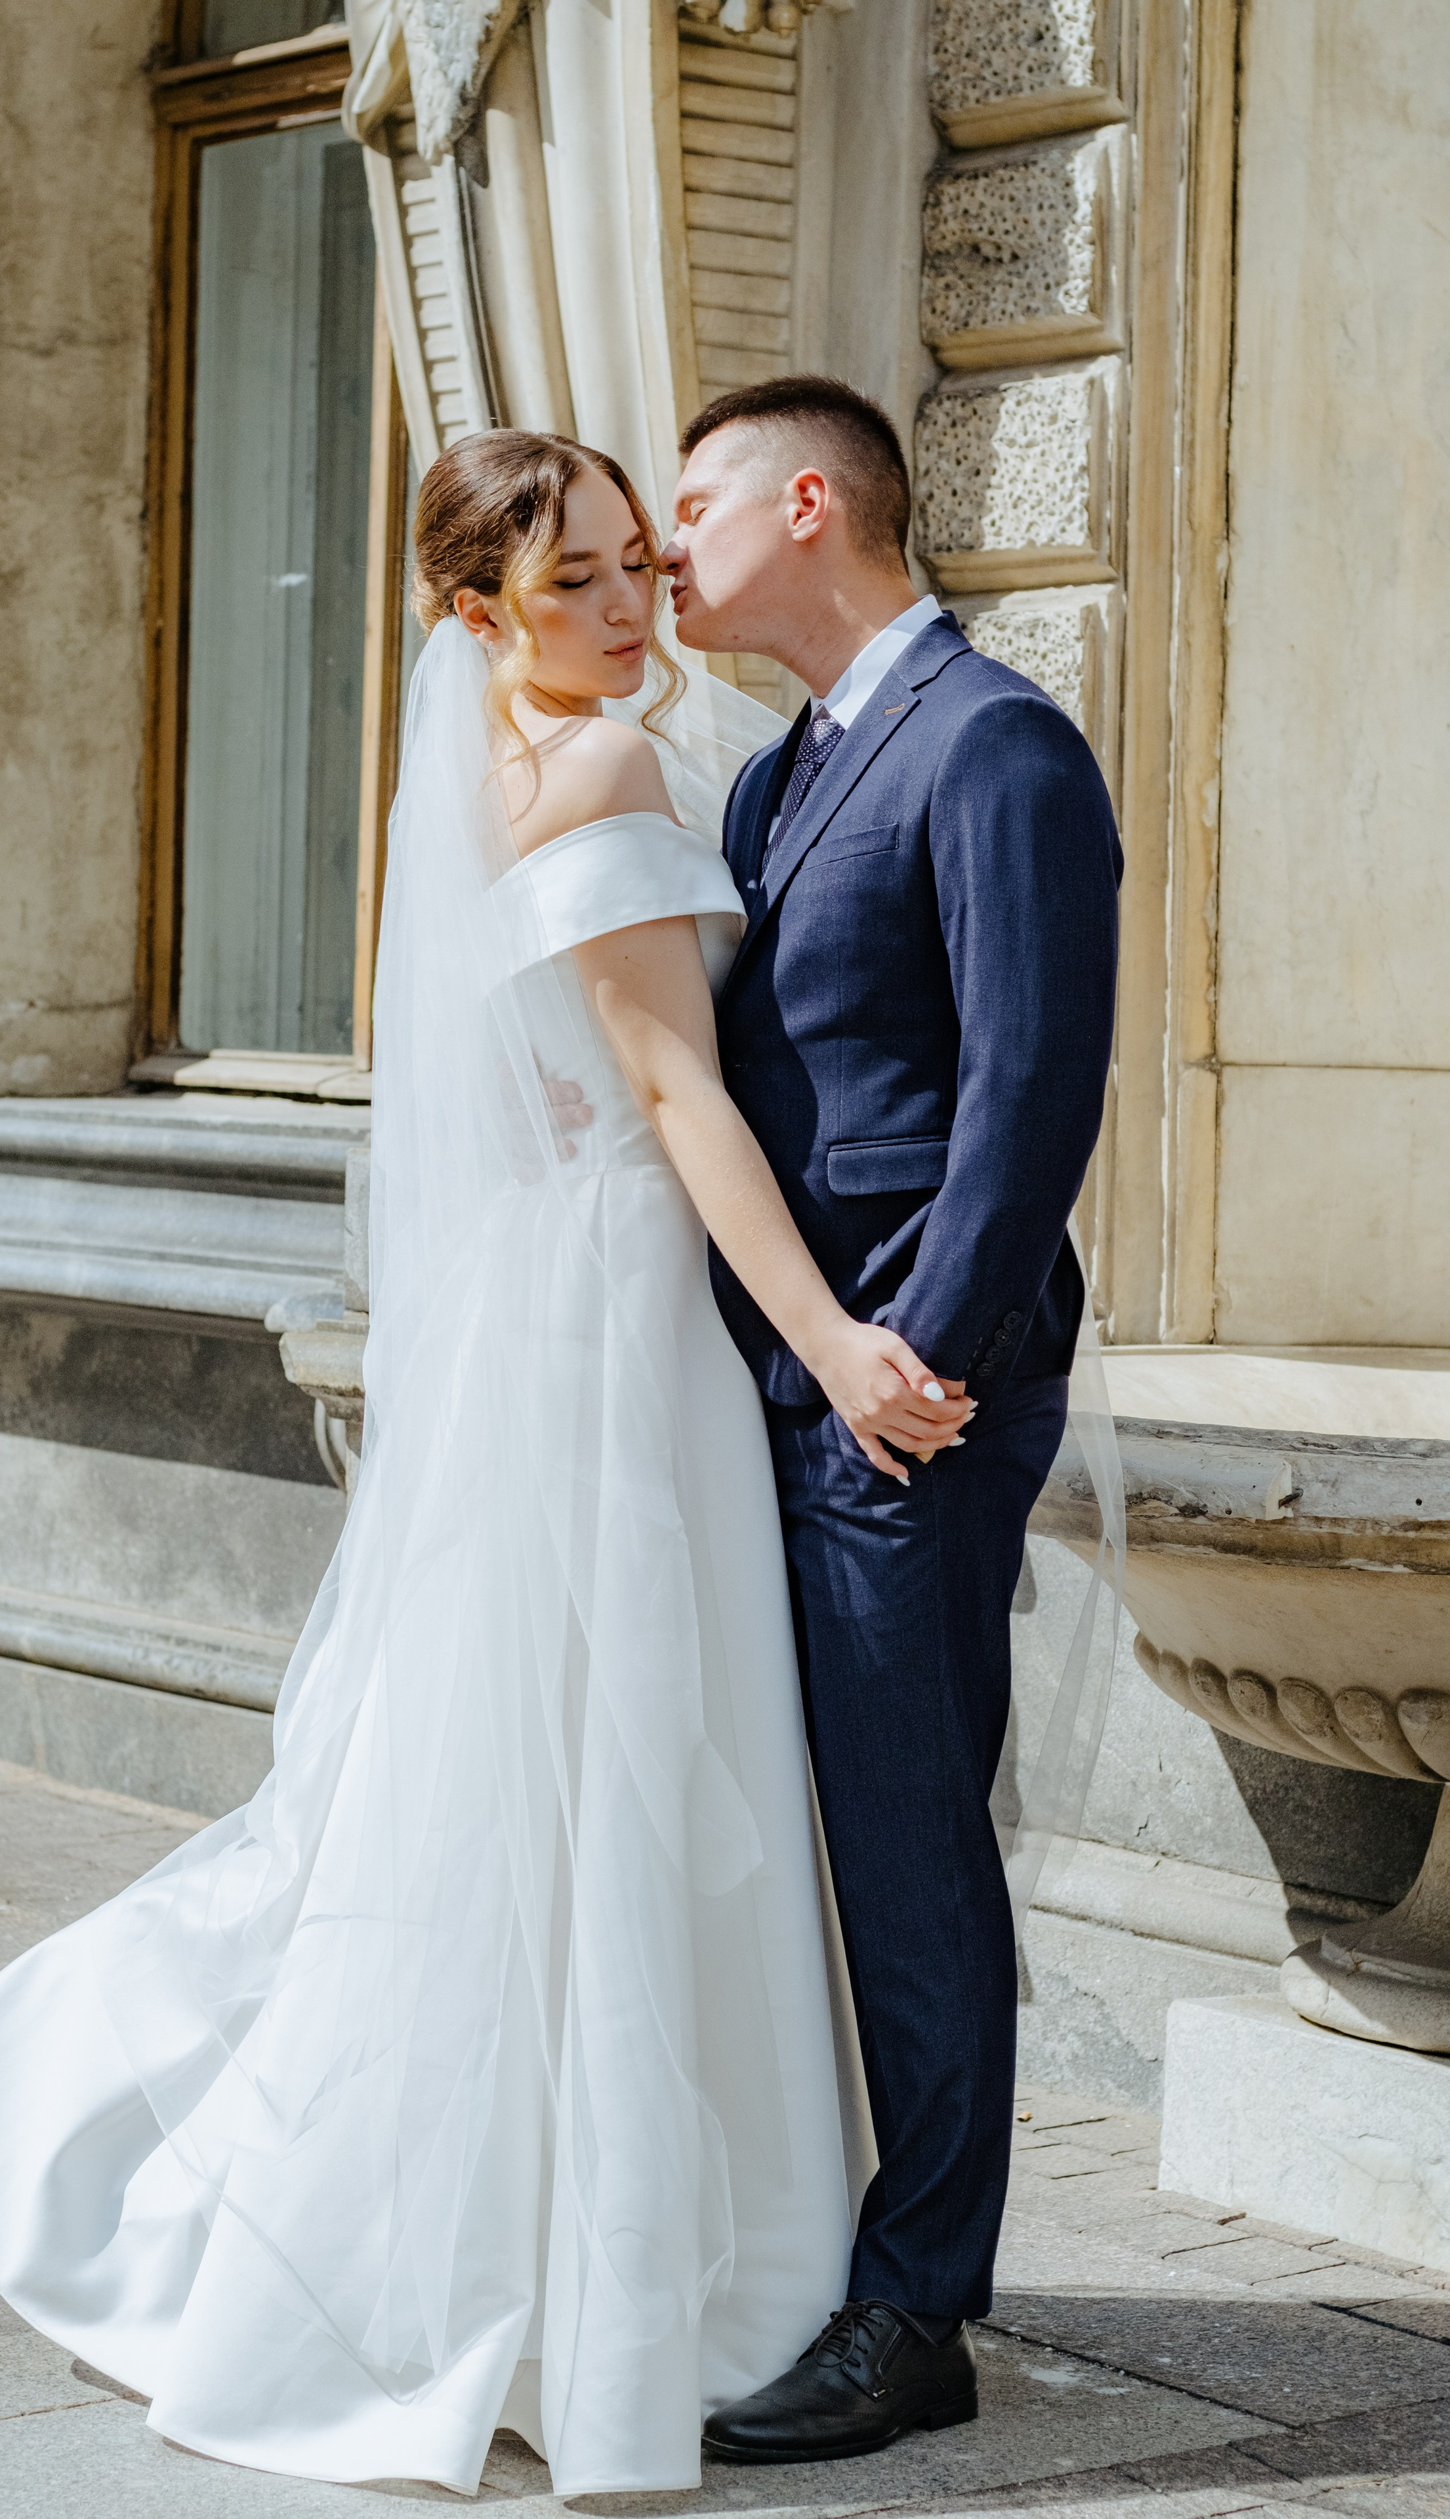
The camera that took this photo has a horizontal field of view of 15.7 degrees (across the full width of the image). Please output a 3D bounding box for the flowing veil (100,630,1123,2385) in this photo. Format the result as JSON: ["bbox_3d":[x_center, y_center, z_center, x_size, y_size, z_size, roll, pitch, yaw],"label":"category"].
[{"bbox_3d":[-0.070,0.217,4.530,0.920,1.480,0.620,0,3,-30],"label":"flowing veil"}]

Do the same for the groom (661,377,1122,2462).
[{"bbox_3d":[0.126,0.136,4.550,0.420,1.780,0.520,0,3,-32],"label":"groom"}]

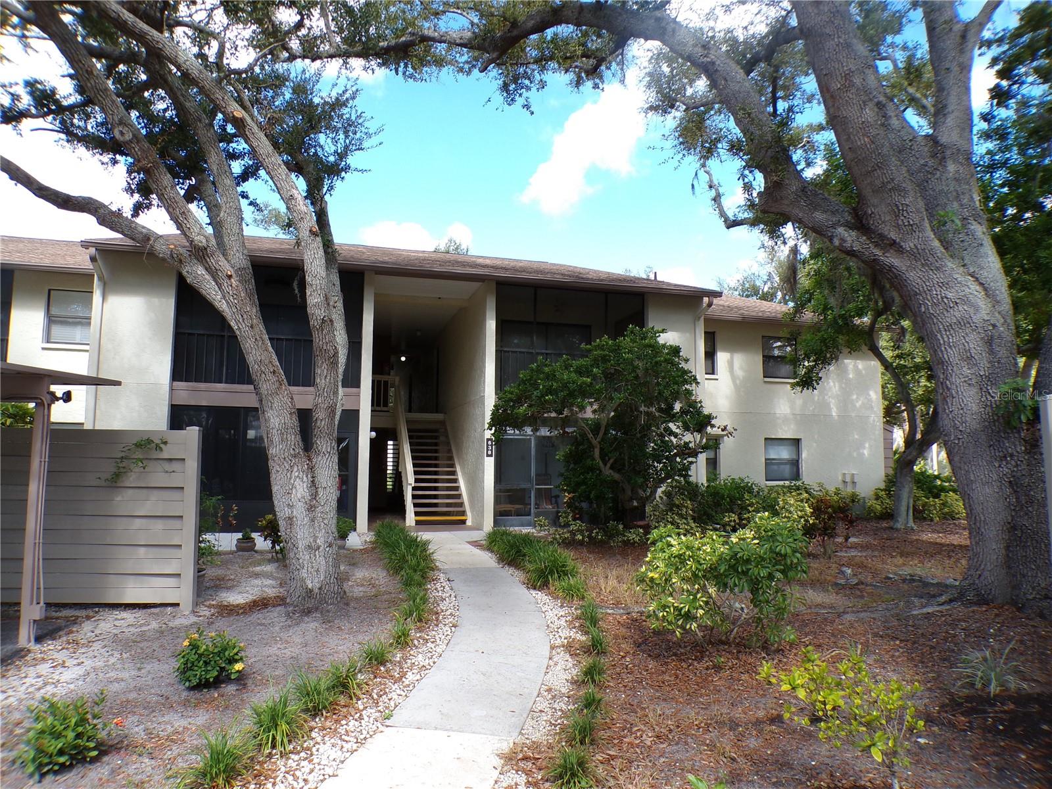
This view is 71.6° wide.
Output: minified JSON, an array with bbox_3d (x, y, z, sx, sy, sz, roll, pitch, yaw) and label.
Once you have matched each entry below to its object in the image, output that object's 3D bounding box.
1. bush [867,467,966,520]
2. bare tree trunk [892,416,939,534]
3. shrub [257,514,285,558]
[{"bbox_3d":[10.625,2.718,20.000,2.350,1.430,1.300,1,-6,-7],"label":"bush"},{"bbox_3d":[8.971,1.770,16.800,0.950,2.680,0.650,1,-6,-7],"label":"bare tree trunk"},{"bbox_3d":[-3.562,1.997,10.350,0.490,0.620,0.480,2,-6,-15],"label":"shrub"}]

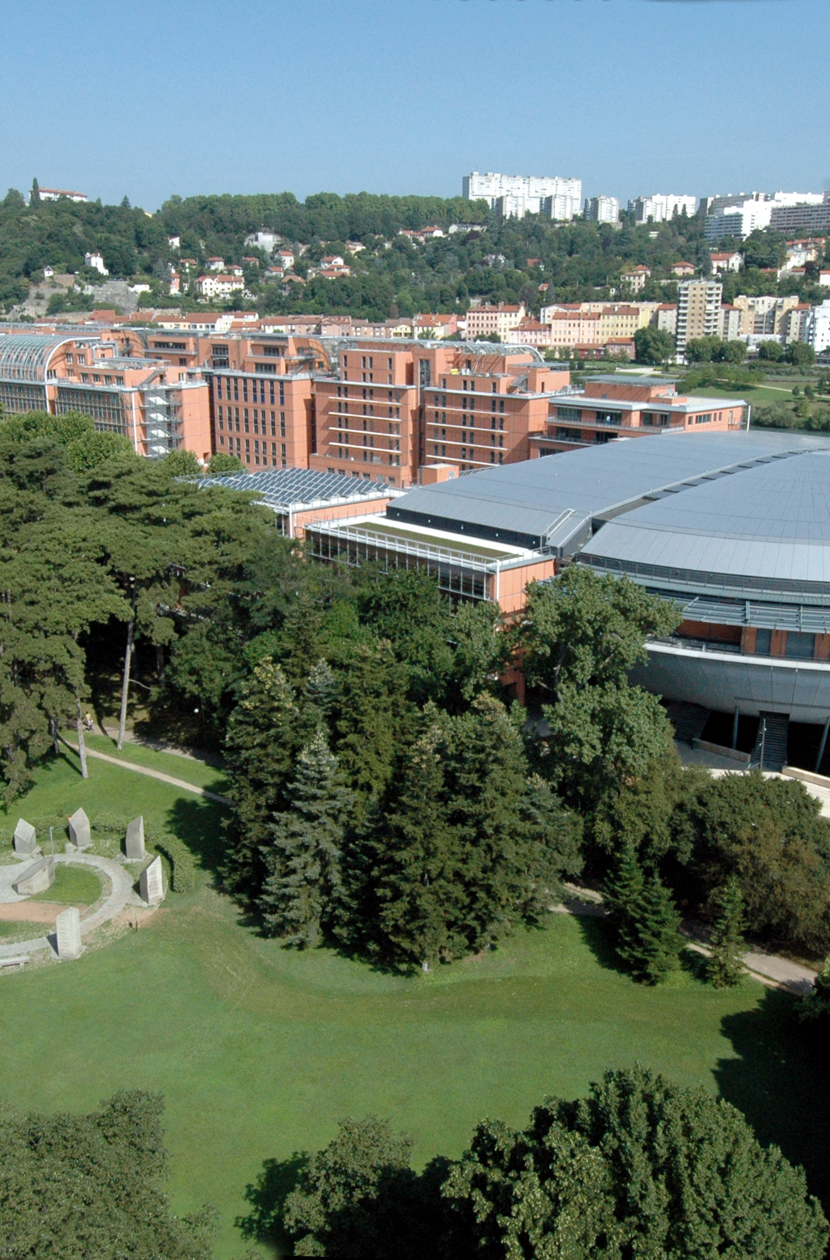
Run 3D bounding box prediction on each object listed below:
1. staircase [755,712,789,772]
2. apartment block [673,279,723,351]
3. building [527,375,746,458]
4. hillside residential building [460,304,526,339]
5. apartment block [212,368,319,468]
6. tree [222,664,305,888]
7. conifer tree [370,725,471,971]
[{"bbox_3d":[33.544,10.443,103.836,2.800,3.600,6.200,6,18,20],"label":"staircase"},{"bbox_3d":[134.198,-145.778,522.274,20.000,37.000,14.000,2,17,8],"label":"apartment block"},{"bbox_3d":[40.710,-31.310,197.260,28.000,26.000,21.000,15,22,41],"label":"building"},{"bbox_3d":[43.474,-164.680,595.000,29.000,19.000,11.500,6,17,19],"label":"hillside residential building"},{"bbox_3d":[-29.920,-44.588,240.637,24.000,23.000,12.000,13,22,37],"label":"apartment block"},{"bbox_3d":[-11.450,10.970,84.000,6.600,18.400,6.600,0,16,0],"label":"tree"},{"bbox_3d":[0.478,13.874,69.169,6.800,17.100,6.800,0,17,0],"label":"conifer tree"}]

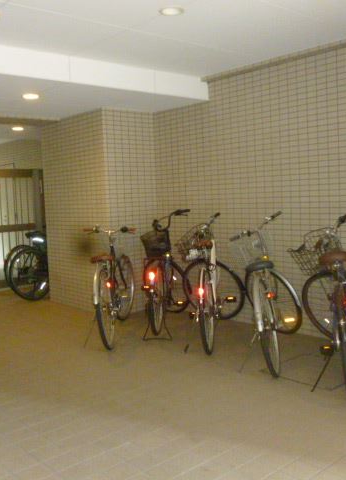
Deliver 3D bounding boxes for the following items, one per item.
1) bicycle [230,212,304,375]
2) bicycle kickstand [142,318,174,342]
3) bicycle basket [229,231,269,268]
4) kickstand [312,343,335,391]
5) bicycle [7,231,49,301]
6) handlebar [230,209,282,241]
[{"bbox_3d":[0.732,0.380,4.242,0.600,1.110,1.700,-1,5,15],"label":"bicycle"},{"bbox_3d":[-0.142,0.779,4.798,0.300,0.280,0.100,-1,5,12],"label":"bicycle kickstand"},{"bbox_3d":[0.728,0.087,4.652,0.330,0.250,0.280,-31,5,-28],"label":"bicycle basket"},{"bbox_3d":[0.990,0.849,3.394,0.170,0.310,0.080,-1,6,19],"label":"kickstand"},{"bbox_3d":[-1.569,0.236,7.292,0.560,1.040,1.750,1,6,36],"label":"bicycle"},{"bbox_3d":[0.742,-0.106,4.498,0.580,0.110,0.160,-31,5,-28],"label":"handlebar"}]

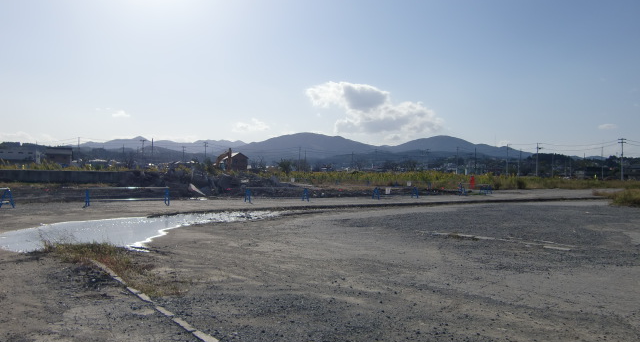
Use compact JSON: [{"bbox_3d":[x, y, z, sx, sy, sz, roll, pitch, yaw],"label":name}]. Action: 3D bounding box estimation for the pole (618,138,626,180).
[{"bbox_3d":[68.867,-2.151,117.968,1.800,10.652,0.400,1,0,6],"label":"pole"}]

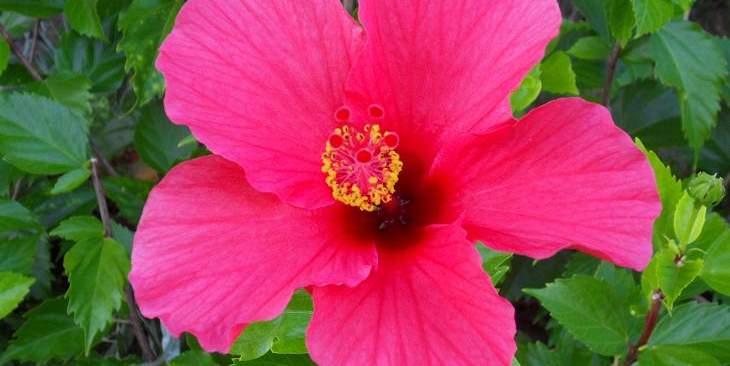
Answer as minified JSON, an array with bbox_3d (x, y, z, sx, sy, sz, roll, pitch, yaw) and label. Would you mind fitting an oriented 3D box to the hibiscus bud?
[{"bbox_3d":[0.107,0.002,0.395,0.011,0.011,0.011,20,24,9],"label":"hibiscus bud"}]

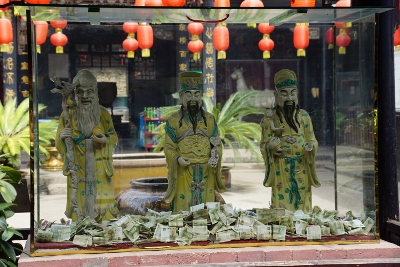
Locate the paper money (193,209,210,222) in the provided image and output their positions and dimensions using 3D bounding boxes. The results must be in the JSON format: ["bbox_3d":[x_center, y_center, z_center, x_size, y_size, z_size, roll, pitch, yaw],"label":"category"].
[{"bbox_3d":[0.007,0.388,3.940,0.080,0.060,0.025,-1,-24,-8],"label":"paper money"}]

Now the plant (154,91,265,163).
[{"bbox_3d":[0.214,-0.130,15.500,2.000,1.250,1.900,-1,1,-8],"label":"plant"}]

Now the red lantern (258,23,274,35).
[{"bbox_3d":[1.197,-1.897,15.000,0.290,0.230,0.290,-1,1,-8],"label":"red lantern"}]

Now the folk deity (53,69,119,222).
[{"bbox_3d":[-0.549,0.070,4.000,0.310,0.740,0.220,-1,1,-7],"label":"folk deity"}]

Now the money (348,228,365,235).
[{"bbox_3d":[0.732,0.459,3.900,0.070,0.025,0.045,-1,1,-8],"label":"money"}]

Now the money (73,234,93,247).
[{"bbox_3d":[-0.520,0.474,3.690,0.083,0.048,0.025,-1,-24,-8],"label":"money"}]

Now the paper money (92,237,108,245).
[{"bbox_3d":[-0.445,0.476,3.710,0.066,0.030,0.040,-1,1,-8],"label":"paper money"}]

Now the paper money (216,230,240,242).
[{"bbox_3d":[0.130,0.468,3.790,0.105,0.048,0.025,-1,-24,-8],"label":"paper money"}]

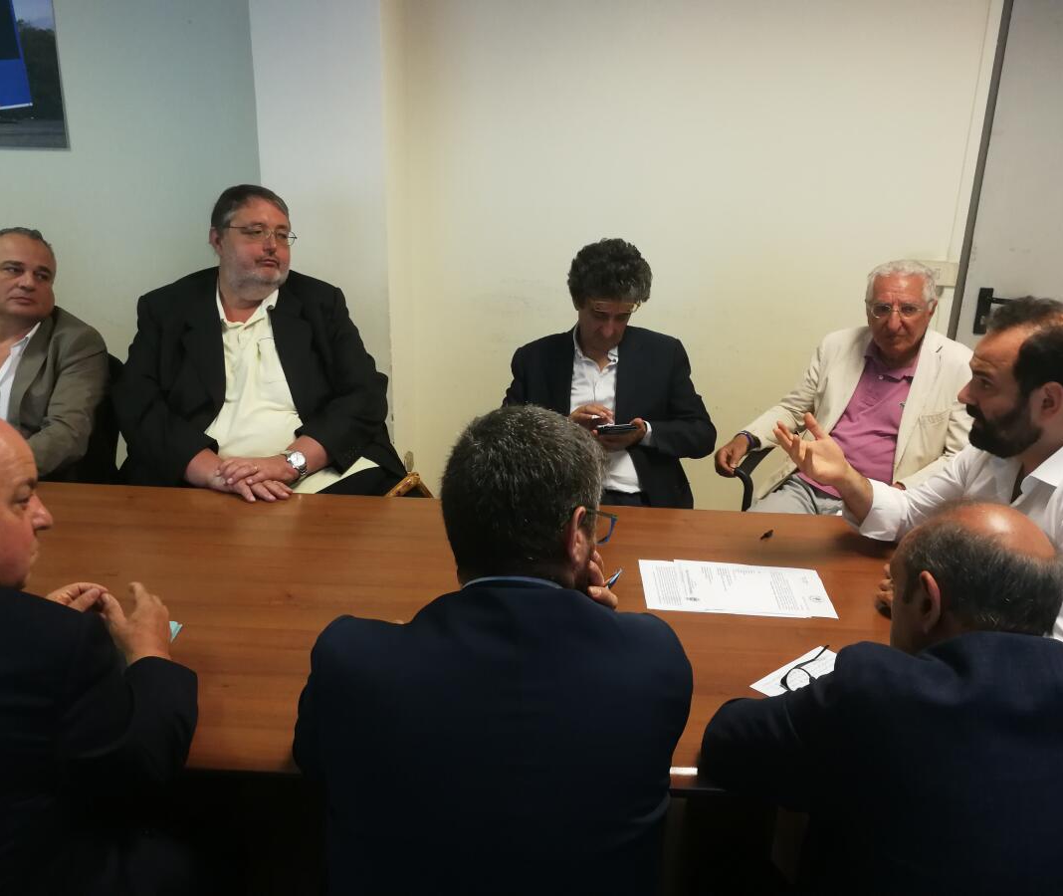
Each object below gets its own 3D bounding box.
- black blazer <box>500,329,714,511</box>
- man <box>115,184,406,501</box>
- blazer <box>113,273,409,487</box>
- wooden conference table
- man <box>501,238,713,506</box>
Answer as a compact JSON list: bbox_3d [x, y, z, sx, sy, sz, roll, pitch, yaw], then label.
[{"bbox_3d":[0.211,-0.022,2.553,0.580,0.620,0.420,3,19,4],"label":"black blazer"},{"bbox_3d":[-0.740,0.050,2.472,0.760,1.420,0.800,0,19,-6],"label":"man"},{"bbox_3d":[-0.752,-0.128,2.529,0.740,0.720,0.500,0,19,-6],"label":"blazer"},{"bbox_3d":[-0.350,0.629,1.853,2.470,0.745,0.997,2,19,1],"label":"wooden conference table"},{"bbox_3d":[0.199,0.122,2.486,0.600,1.330,0.780,3,19,4],"label":"man"}]

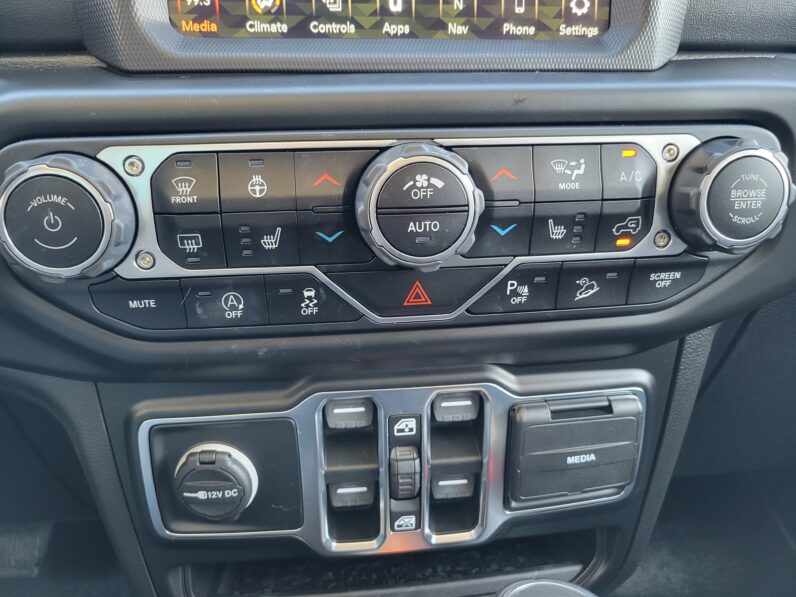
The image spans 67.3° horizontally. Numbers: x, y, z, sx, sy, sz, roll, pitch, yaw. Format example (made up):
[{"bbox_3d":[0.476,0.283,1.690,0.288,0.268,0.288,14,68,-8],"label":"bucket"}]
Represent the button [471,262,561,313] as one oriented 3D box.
[{"bbox_3d":[0.049,-0.006,0.254,0.038,0.021,0.008,-3,26,-6],"label":"button"}]

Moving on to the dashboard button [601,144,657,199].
[{"bbox_3d":[0.092,-0.051,0.242,0.023,0.022,0.008,-3,3,-6],"label":"dashboard button"}]

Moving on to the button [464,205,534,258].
[{"bbox_3d":[0.039,-0.029,0.241,0.029,0.022,0.008,-3,26,-6],"label":"button"}]

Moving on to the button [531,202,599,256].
[{"bbox_3d":[0.067,-0.030,0.245,0.028,0.022,0.008,-3,26,-6],"label":"button"}]

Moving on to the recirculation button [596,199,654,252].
[{"bbox_3d":[0.093,-0.031,0.247,0.023,0.022,0.008,-3,26,-6],"label":"recirculation button"}]

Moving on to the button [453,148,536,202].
[{"bbox_3d":[0.037,-0.048,0.236,0.032,0.022,0.008,-3,3,-6],"label":"button"}]

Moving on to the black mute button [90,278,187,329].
[{"bbox_3d":[-0.102,0.002,0.237,0.033,0.021,0.008,-3,26,-6],"label":"black mute button"}]

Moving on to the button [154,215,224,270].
[{"bbox_3d":[-0.078,-0.023,0.228,0.024,0.022,0.008,-3,26,-6],"label":"button"}]

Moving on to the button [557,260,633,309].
[{"bbox_3d":[0.084,-0.007,0.258,0.032,0.021,0.008,-3,26,-6],"label":"button"}]

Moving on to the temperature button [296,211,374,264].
[{"bbox_3d":[-0.024,-0.025,0.234,0.029,0.022,0.008,-3,26,-6],"label":"temperature button"}]

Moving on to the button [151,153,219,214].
[{"bbox_3d":[-0.079,-0.042,0.223,0.024,0.022,0.008,-3,3,-6],"label":"button"}]

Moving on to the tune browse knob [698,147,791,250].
[{"bbox_3d":[0.140,-0.042,0.249,0.044,0.044,0.016,-3,13,-6],"label":"tune browse knob"}]

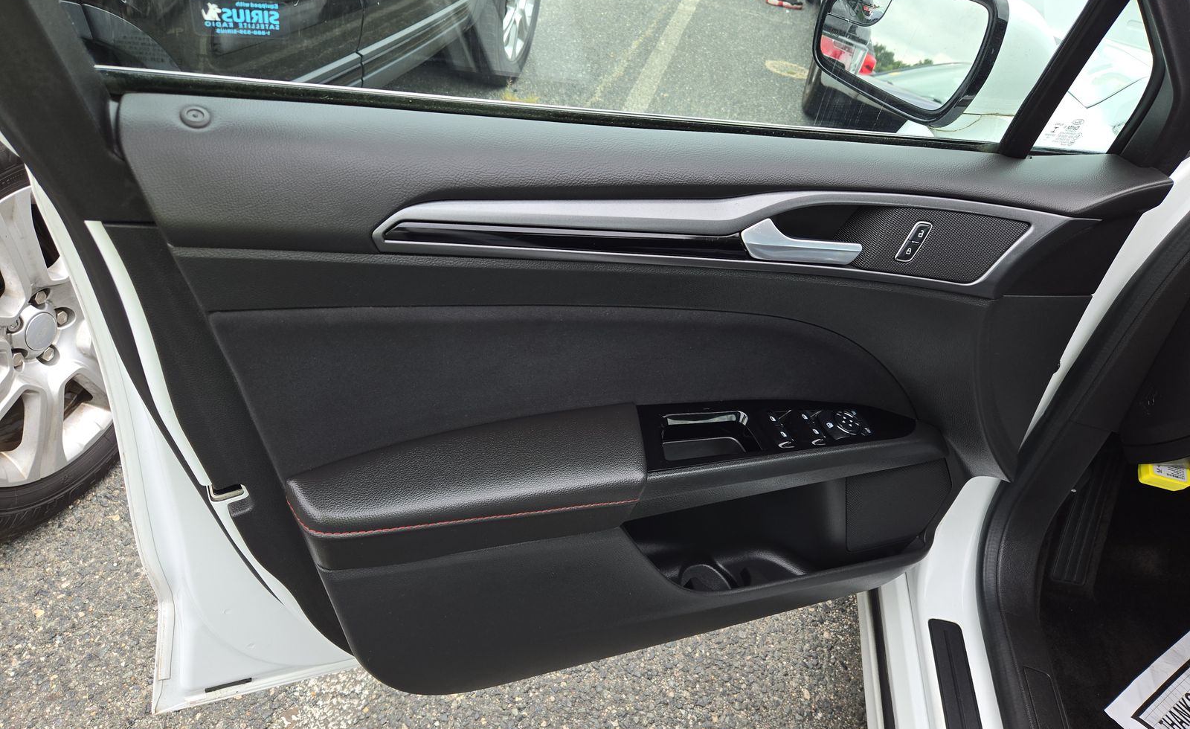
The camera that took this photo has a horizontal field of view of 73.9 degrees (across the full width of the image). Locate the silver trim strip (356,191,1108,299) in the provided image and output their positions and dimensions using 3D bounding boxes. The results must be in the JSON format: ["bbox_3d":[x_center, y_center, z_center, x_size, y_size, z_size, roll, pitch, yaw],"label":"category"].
[{"bbox_3d":[0.175,-0.108,0.748,0.750,0.105,0.045,-2,39,-24],"label":"silver trim strip"}]

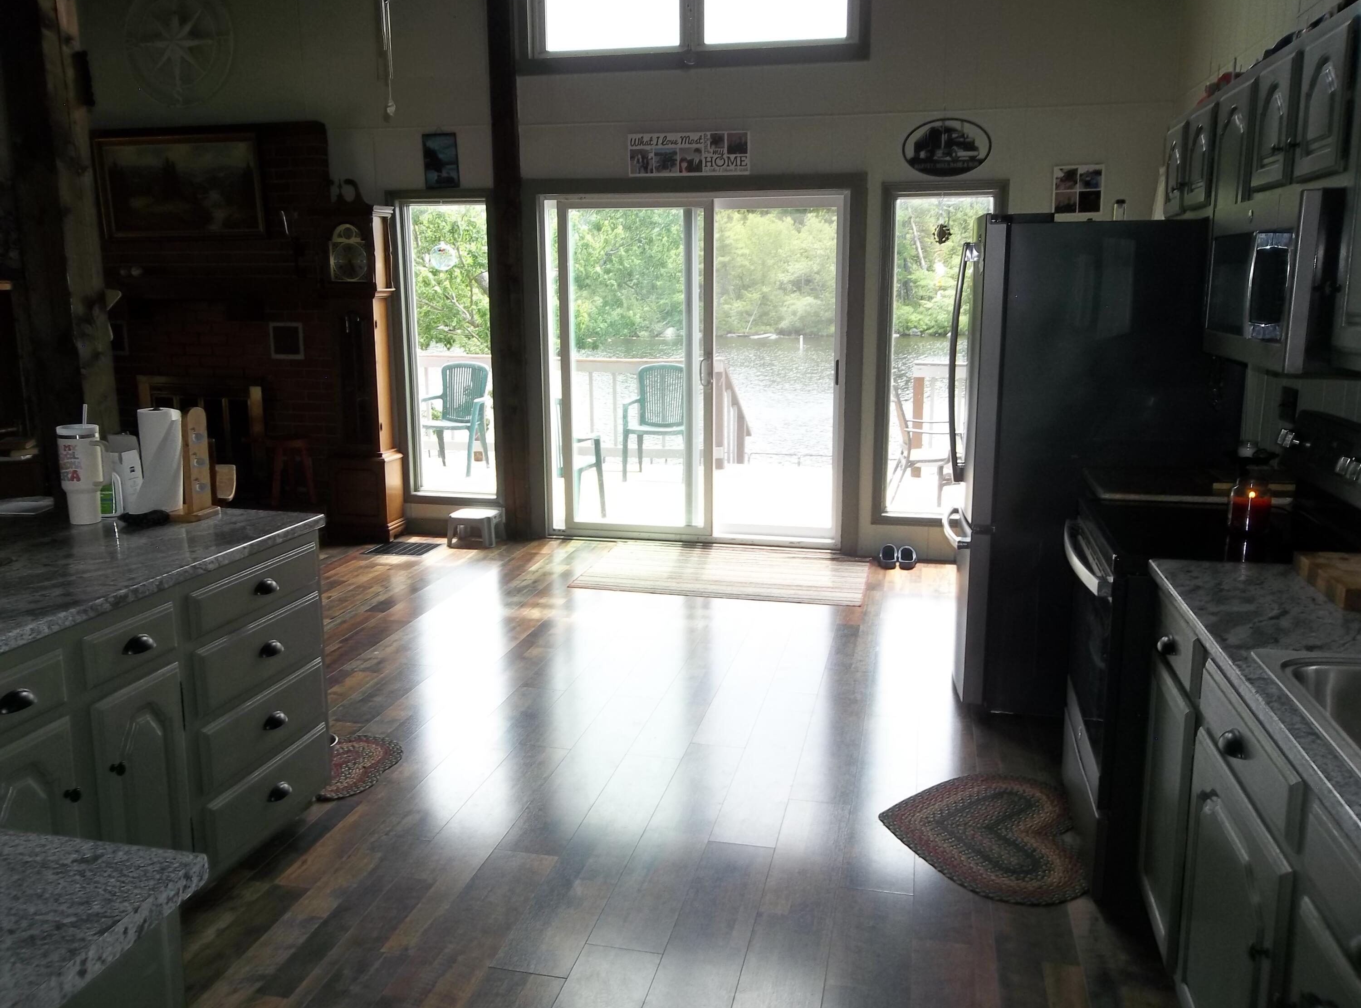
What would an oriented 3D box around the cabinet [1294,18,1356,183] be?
[{"bbox_3d":[1.601,-0.893,2.363,0.320,0.322,0.340,2,12,13],"label":"cabinet"}]

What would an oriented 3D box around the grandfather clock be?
[{"bbox_3d":[-1.981,-0.837,6.524,0.450,2.130,0.290,2,12,13],"label":"grandfather clock"}]

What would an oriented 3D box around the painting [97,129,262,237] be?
[{"bbox_3d":[-3.117,-1.973,6.594,1.154,0.613,0.050,2,12,13],"label":"painting"}]

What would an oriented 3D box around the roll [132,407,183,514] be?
[{"bbox_3d":[-1.534,-0.123,3.128,0.122,0.285,0.122,0,11,0],"label":"roll"}]

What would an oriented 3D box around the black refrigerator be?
[{"bbox_3d":[1.516,-0.171,4.070,0.935,1.765,0.830,2,12,13],"label":"black refrigerator"}]

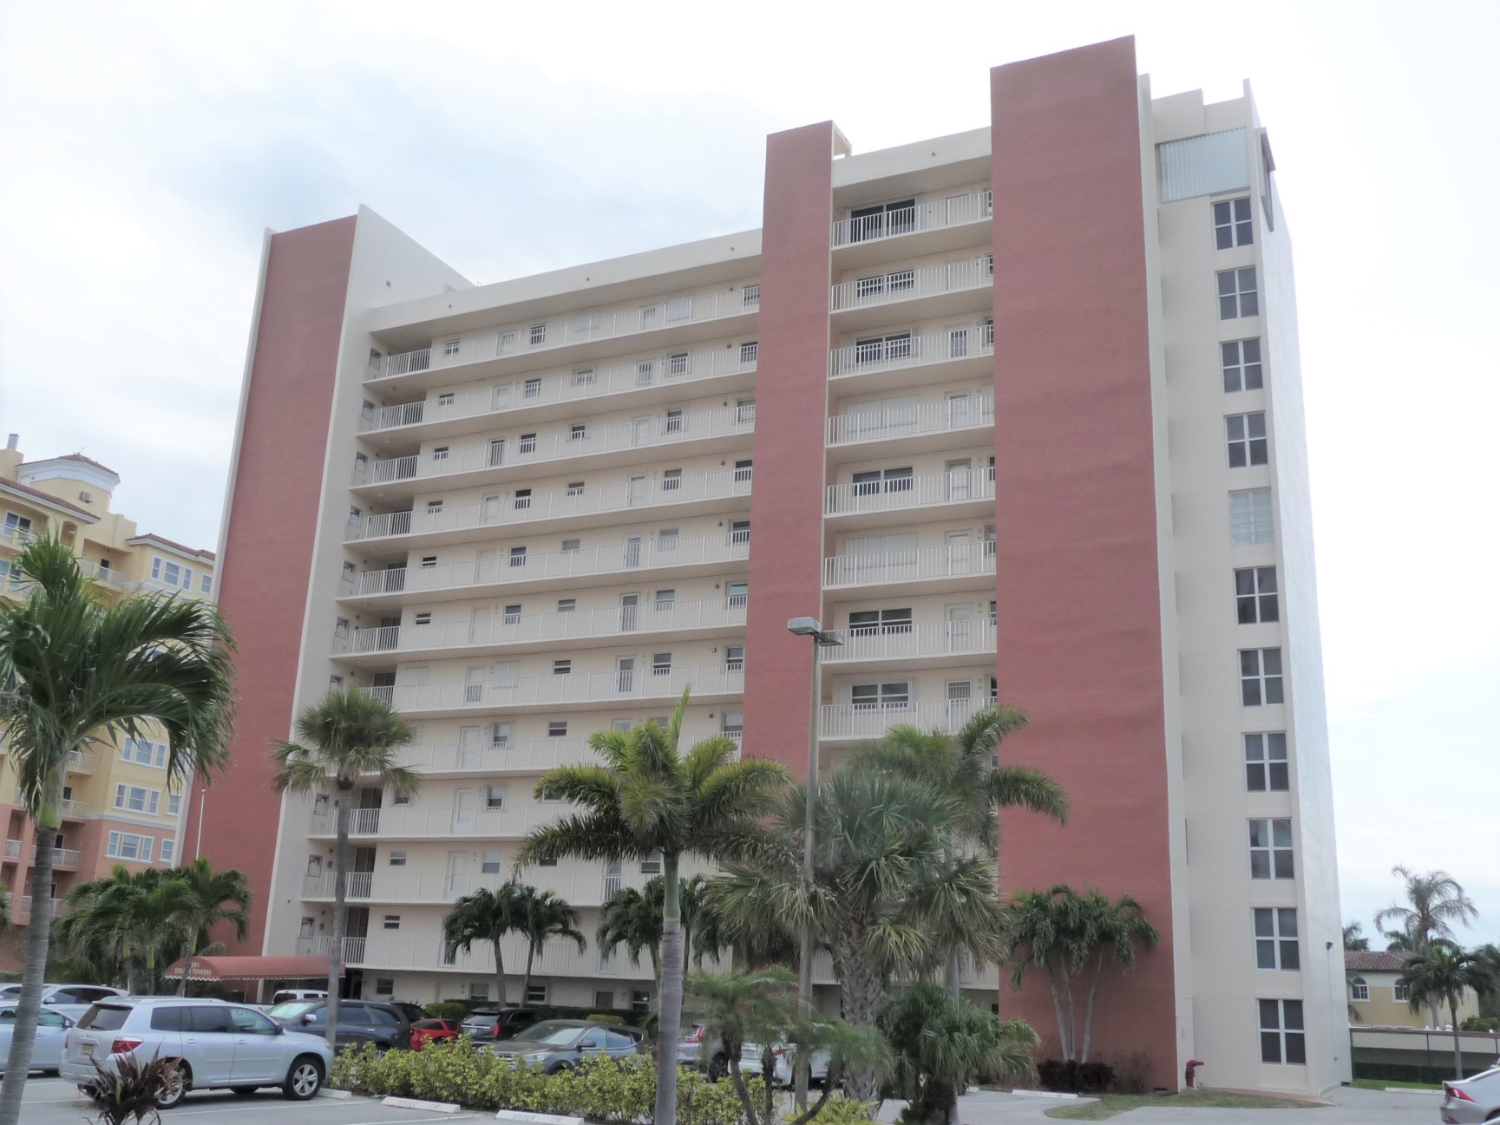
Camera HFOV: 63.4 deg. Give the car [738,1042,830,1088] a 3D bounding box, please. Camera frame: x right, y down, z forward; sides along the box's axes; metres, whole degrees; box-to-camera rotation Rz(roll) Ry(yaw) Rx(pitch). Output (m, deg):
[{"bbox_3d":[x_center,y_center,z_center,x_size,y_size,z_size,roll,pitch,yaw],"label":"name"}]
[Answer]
[{"bbox_3d":[1.350,11.750,28.800,1.800,1.480,4.500,-8,-19,30],"label":"car"}]

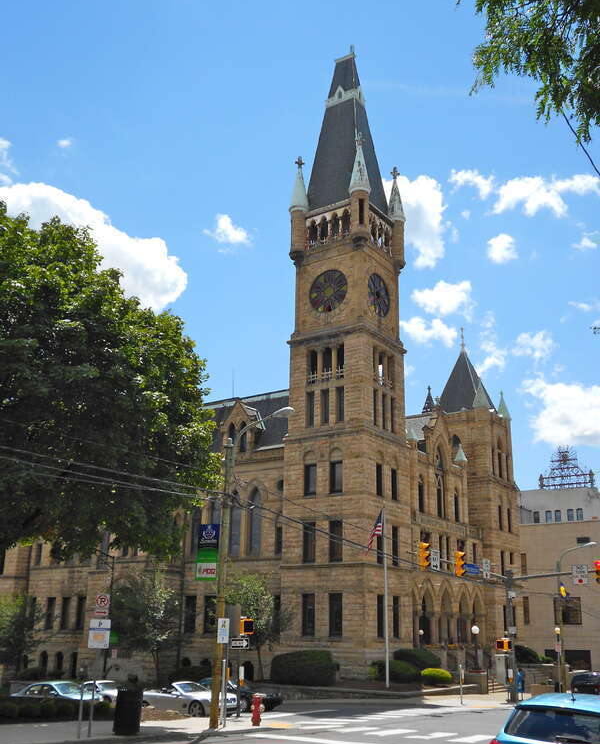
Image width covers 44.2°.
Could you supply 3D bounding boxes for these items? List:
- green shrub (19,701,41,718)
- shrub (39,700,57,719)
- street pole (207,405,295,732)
[{"bbox_3d":[-7.575,9.462,20.718,0.680,0.499,0.650,7,-19,-17],"label":"green shrub"},{"bbox_3d":[-7.370,9.892,21.676,0.499,0.483,0.499,-11,-22,33],"label":"shrub"},{"bbox_3d":[-1.190,4.811,18.677,2.387,7.861,0.360,-11,-22,33],"label":"street pole"}]

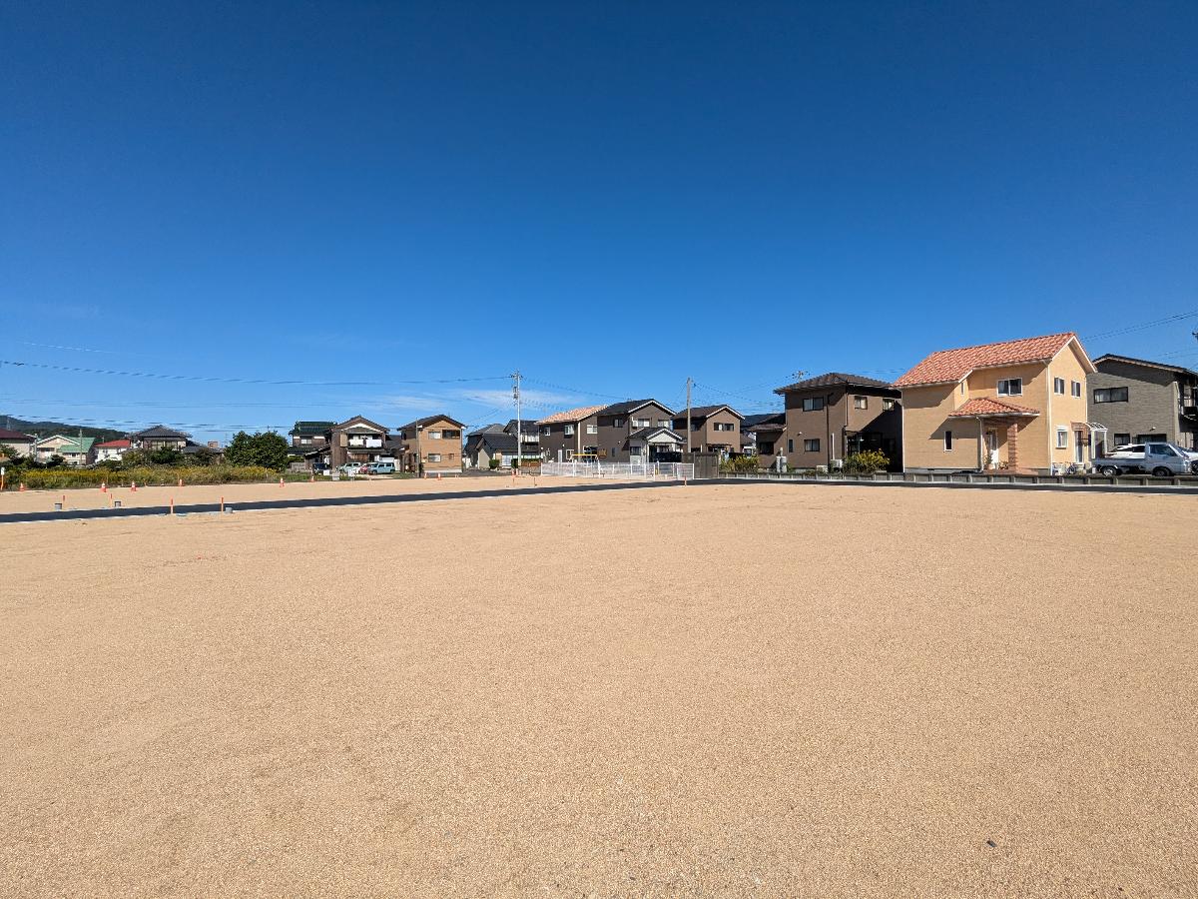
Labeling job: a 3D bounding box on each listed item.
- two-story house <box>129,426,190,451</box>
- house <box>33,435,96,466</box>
[{"bbox_3d":[-77.647,0.000,98.000,7.800,8.200,7.000,-1,-1,-25],"label":"two-story house"},{"bbox_3d":[-140.946,0.526,146.000,11.000,9.000,9.000,-1,-1,-29],"label":"house"}]

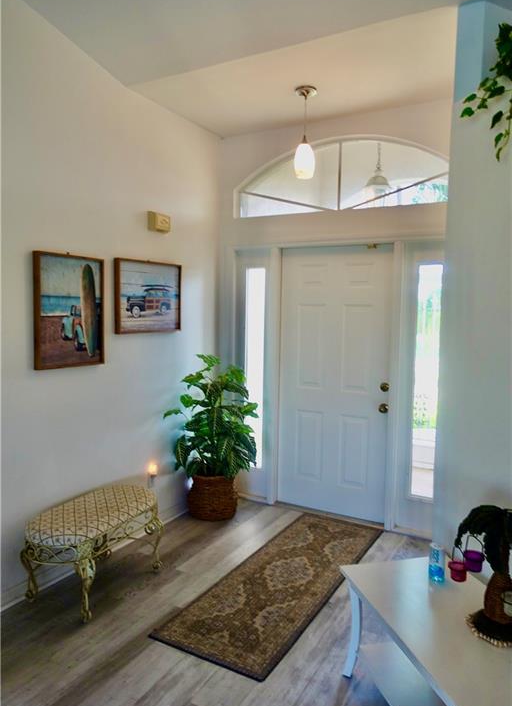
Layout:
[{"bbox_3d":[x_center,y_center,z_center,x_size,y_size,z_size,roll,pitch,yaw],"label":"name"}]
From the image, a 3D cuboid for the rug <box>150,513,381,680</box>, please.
[{"bbox_3d":[0.207,1.333,3.115,0.626,0.009,1.809,3,5,30],"label":"rug"}]

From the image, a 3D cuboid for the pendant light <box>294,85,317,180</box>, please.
[{"bbox_3d":[0.327,-1.438,3.370,0.139,0.573,0.139,1,4,0],"label":"pendant light"}]

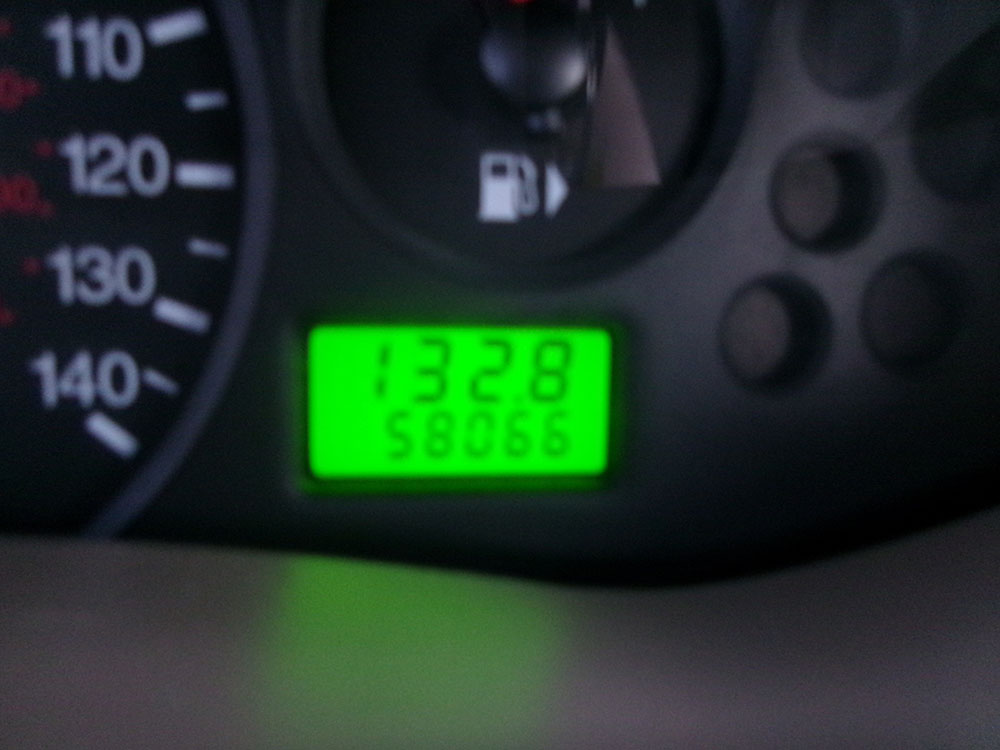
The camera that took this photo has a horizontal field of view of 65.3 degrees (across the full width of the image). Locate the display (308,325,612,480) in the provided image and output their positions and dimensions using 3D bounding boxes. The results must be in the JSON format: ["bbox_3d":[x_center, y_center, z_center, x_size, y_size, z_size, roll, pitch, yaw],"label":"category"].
[{"bbox_3d":[-0.005,0.003,0.092,0.035,0.018,0.004,0,2,-6],"label":"display"}]

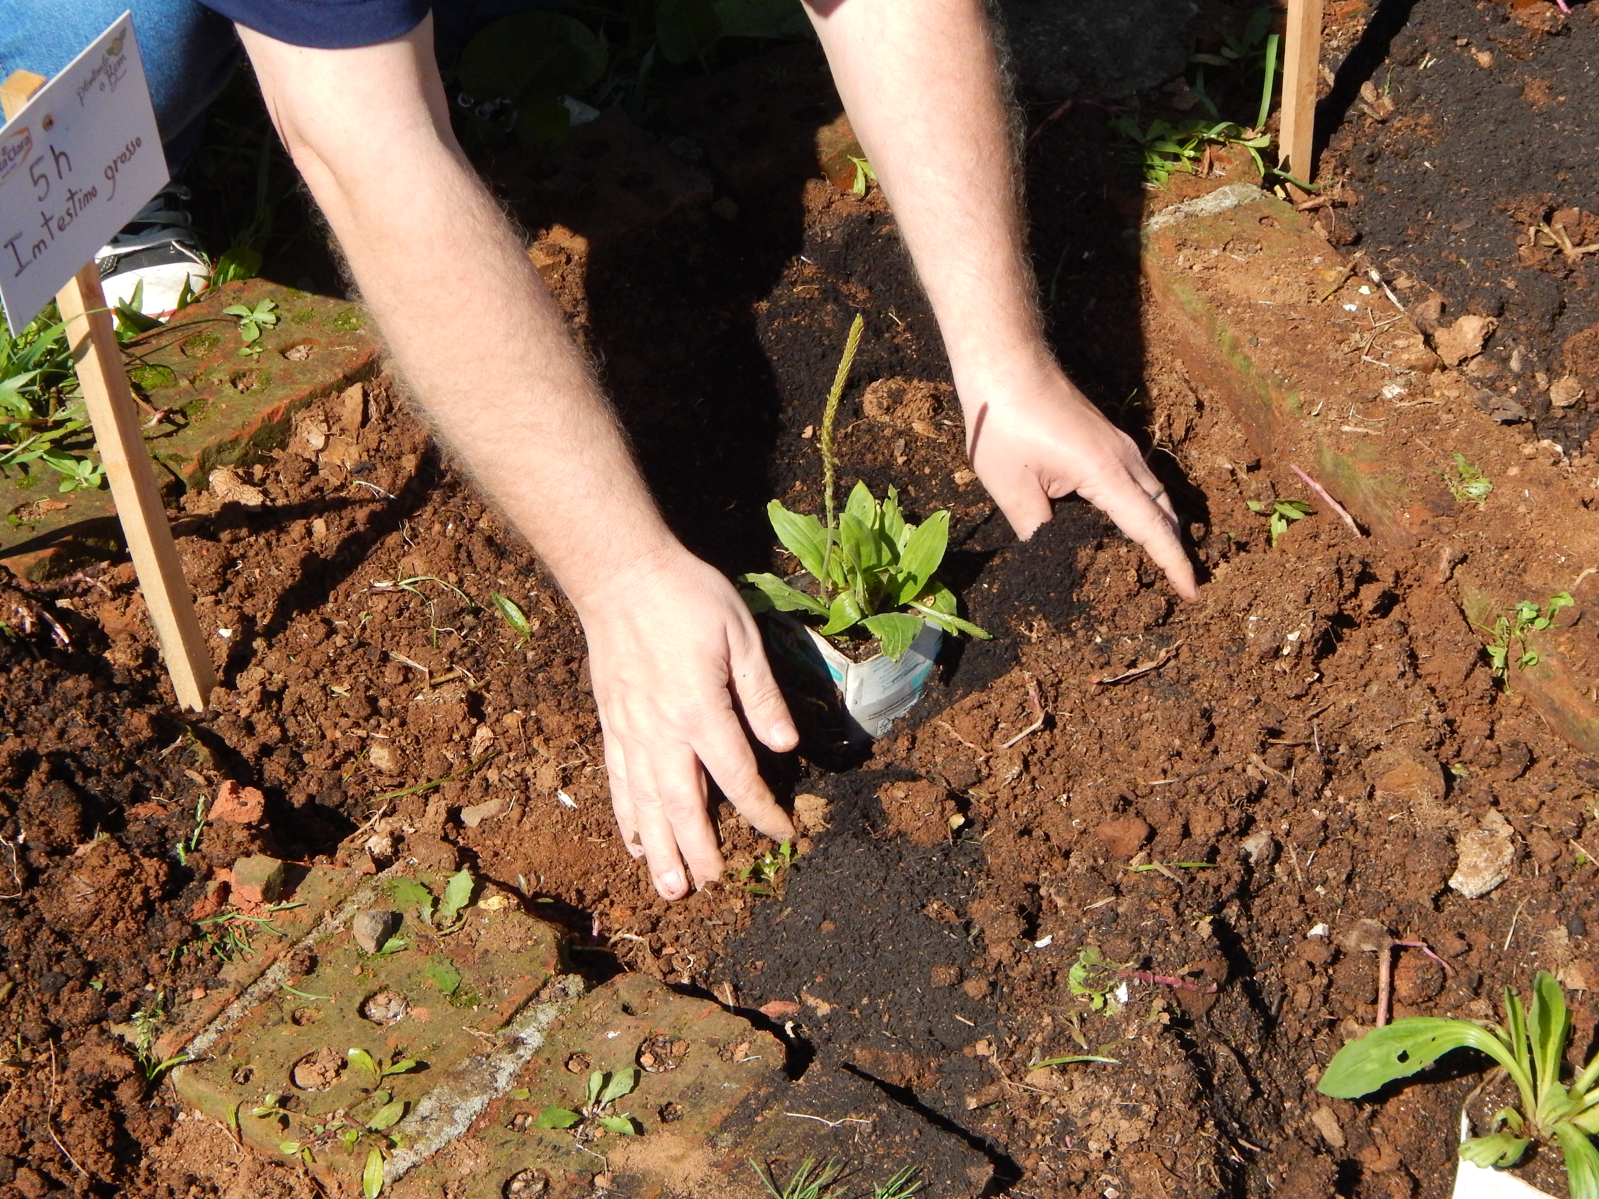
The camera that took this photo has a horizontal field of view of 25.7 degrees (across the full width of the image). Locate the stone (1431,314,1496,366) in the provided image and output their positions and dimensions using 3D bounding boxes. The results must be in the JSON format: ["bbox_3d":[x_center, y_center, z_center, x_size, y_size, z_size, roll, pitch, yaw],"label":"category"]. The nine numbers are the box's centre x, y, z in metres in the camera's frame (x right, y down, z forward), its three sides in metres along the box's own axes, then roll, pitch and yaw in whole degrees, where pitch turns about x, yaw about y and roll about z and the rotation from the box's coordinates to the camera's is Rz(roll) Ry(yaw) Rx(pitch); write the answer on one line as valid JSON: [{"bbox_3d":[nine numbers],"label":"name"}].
[{"bbox_3d":[0.427,-0.167,2.260,0.041,0.029,0.040,-2,39,0],"label":"stone"}]

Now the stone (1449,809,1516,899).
[{"bbox_3d":[0.368,0.137,1.893,0.036,0.032,0.056,-2,39,0],"label":"stone"}]

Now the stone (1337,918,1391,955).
[{"bbox_3d":[0.301,0.180,1.873,0.028,0.015,0.023,-2,39,0],"label":"stone"}]

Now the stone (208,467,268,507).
[{"bbox_3d":[-0.355,-0.071,2.217,0.038,0.018,0.034,-2,39,0],"label":"stone"}]

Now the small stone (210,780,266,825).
[{"bbox_3d":[-0.314,0.114,1.966,0.031,0.024,0.028,-2,39,0],"label":"small stone"}]

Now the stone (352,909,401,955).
[{"bbox_3d":[-0.228,0.179,1.891,0.026,0.021,0.023,0,40,0],"label":"stone"}]

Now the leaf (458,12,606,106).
[{"bbox_3d":[-0.188,-0.380,2.464,0.104,0.047,0.090,-2,39,0],"label":"leaf"}]

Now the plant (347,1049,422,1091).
[{"bbox_3d":[-0.212,0.239,1.788,0.036,0.017,0.023,-2,39,0],"label":"plant"}]

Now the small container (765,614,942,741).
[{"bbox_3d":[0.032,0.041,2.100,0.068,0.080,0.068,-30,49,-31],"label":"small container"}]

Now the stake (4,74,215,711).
[{"bbox_3d":[-0.375,-0.102,1.931,0.018,0.419,0.018,20,47,31],"label":"stake"}]

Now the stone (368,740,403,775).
[{"bbox_3d":[-0.239,0.091,2.030,0.019,0.015,0.018,0,40,0],"label":"stone"}]

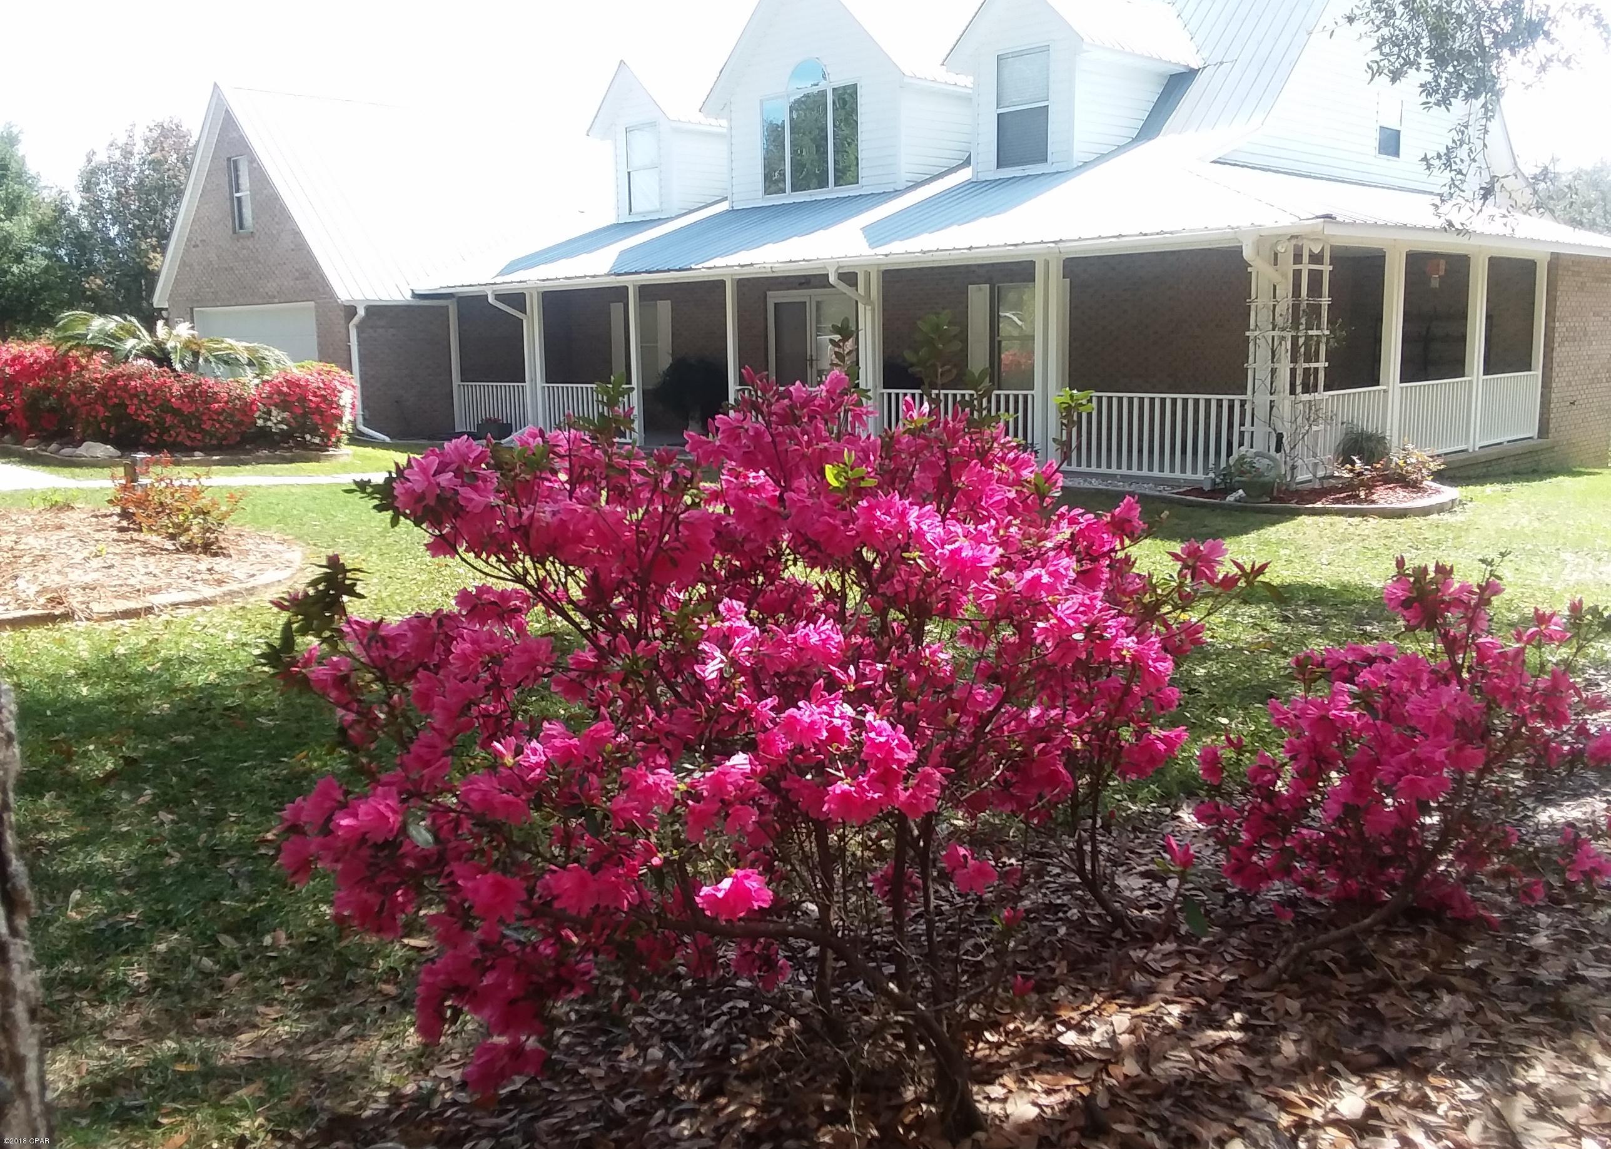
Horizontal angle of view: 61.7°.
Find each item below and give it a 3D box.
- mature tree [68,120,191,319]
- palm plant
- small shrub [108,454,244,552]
[{"bbox_3d":[-17.520,-8.211,36.334,4.200,7.700,4.200,-6,11,-25],"label":"mature tree"},{"bbox_3d":[-9.753,-2.968,20.910,3.350,2.200,3.350,-6,11,-24],"label":"palm plant"},{"bbox_3d":[-4.906,-0.563,10.534,0.950,0.760,0.900,-6,11,-25],"label":"small shrub"}]

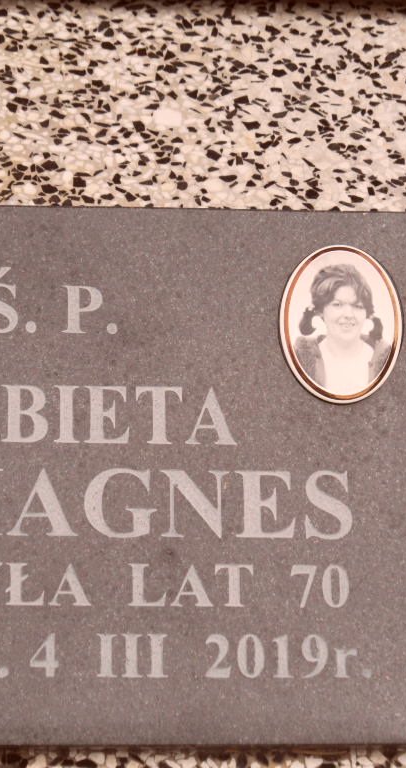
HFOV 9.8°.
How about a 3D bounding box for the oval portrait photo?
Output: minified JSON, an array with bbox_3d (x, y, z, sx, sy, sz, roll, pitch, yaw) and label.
[{"bbox_3d":[0.099,-0.044,1.685,0.088,0.010,0.118,1,75,-5],"label":"oval portrait photo"}]

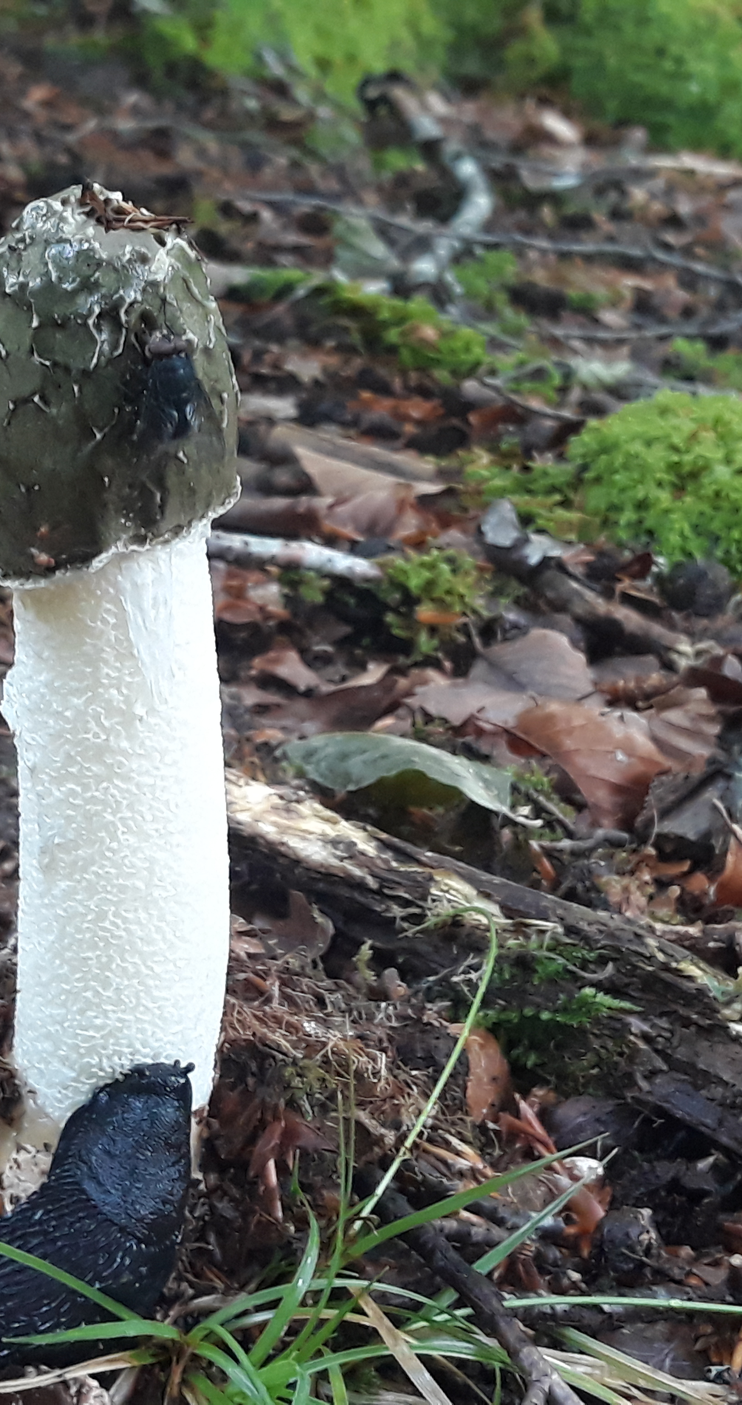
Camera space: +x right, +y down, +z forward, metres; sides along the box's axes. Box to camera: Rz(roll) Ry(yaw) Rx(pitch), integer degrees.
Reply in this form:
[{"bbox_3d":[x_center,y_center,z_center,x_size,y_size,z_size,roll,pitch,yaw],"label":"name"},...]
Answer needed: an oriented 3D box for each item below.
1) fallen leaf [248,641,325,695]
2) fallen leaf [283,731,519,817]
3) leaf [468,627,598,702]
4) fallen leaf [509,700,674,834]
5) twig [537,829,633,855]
[{"bbox_3d":[-0.025,-0.011,0.440,0.021,0.009,0.016,7,44,4],"label":"fallen leaf"},{"bbox_3d":[0.008,0.017,0.360,0.056,0.013,0.025,10,24,4],"label":"fallen leaf"},{"bbox_3d":[0.051,-0.011,0.465,0.040,0.013,0.034,5,24,-2],"label":"leaf"},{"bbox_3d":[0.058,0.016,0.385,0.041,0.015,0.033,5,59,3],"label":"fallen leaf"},{"bbox_3d":[0.053,0.034,0.360,0.022,0.004,0.005,-6,22,-6],"label":"twig"}]

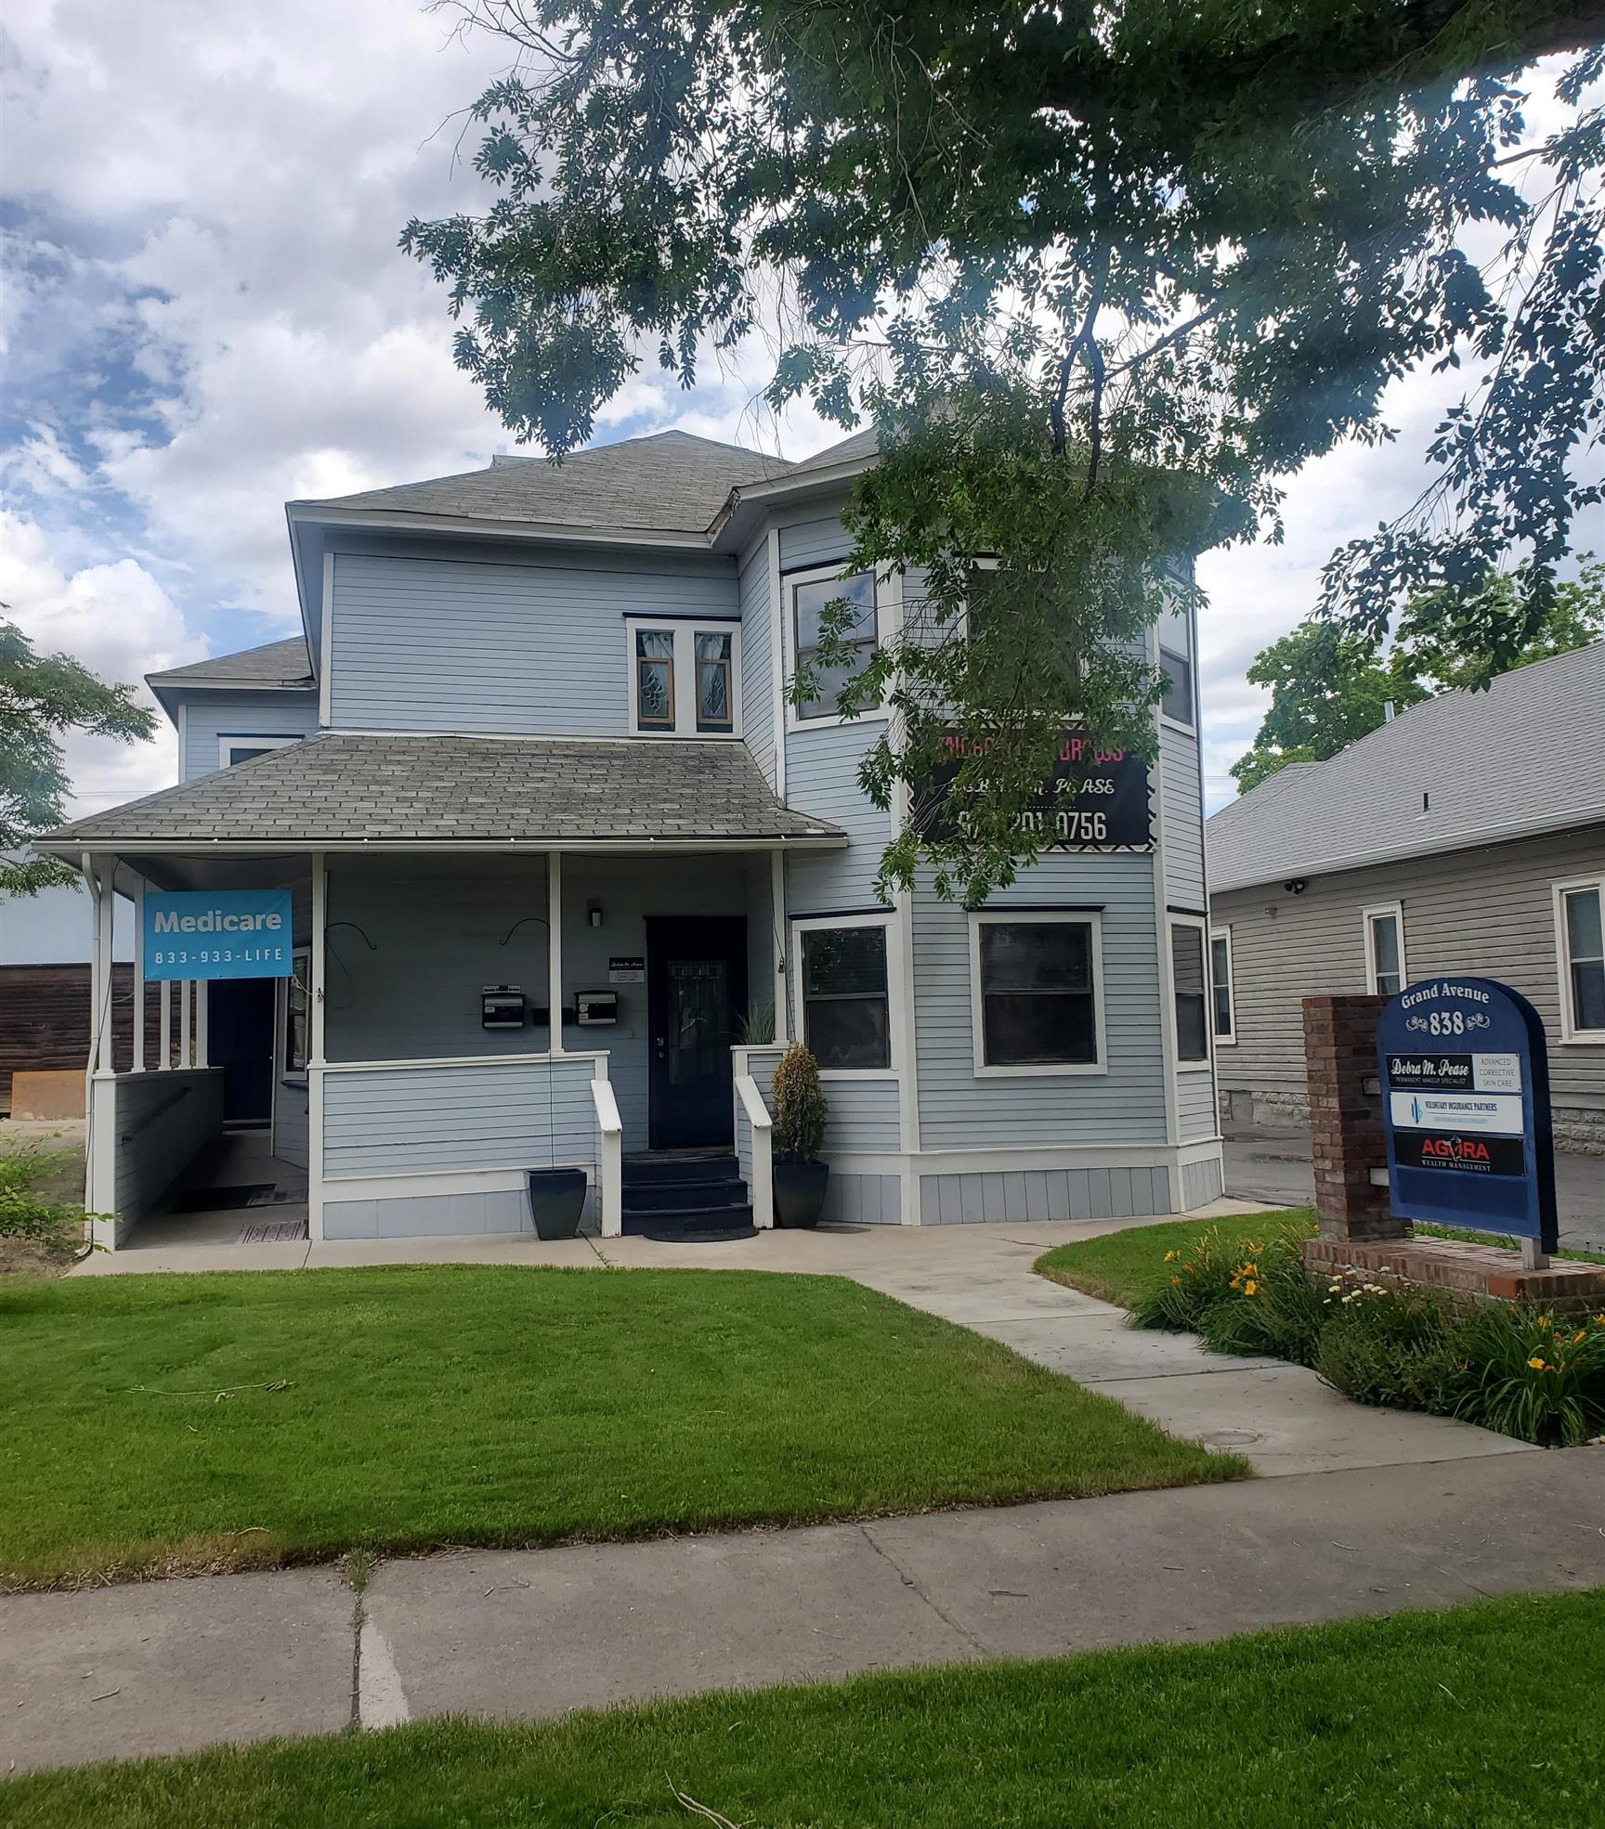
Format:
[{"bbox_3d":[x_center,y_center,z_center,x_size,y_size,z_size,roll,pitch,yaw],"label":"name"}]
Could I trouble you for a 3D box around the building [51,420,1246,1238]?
[{"bbox_3d":[-2.642,-1.592,20.172,11.050,9.770,14.250,0,-5,-17],"label":"building"}]

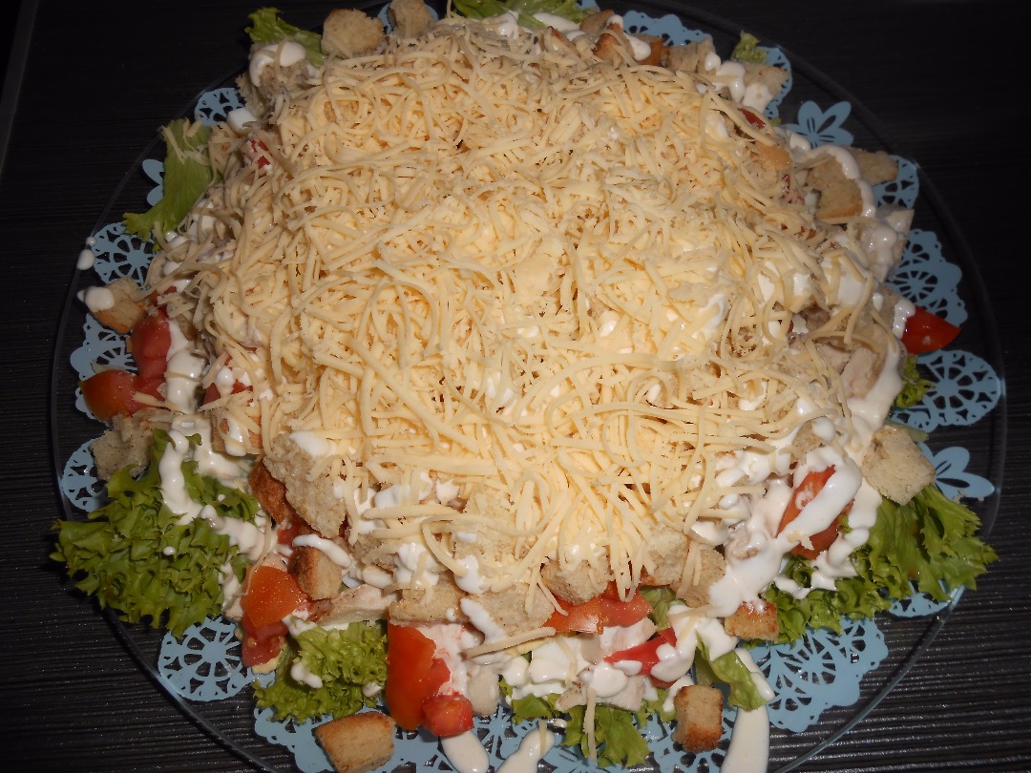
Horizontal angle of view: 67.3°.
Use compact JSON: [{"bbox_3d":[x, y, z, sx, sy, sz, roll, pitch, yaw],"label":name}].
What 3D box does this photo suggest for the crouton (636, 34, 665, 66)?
[{"bbox_3d":[0.053,-0.134,0.310,0.014,0.012,0.013,-9,67,-4],"label":"crouton"}]

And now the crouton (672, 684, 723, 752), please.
[{"bbox_3d":[0.052,0.096,0.223,0.011,0.011,0.014,2,37,0],"label":"crouton"}]

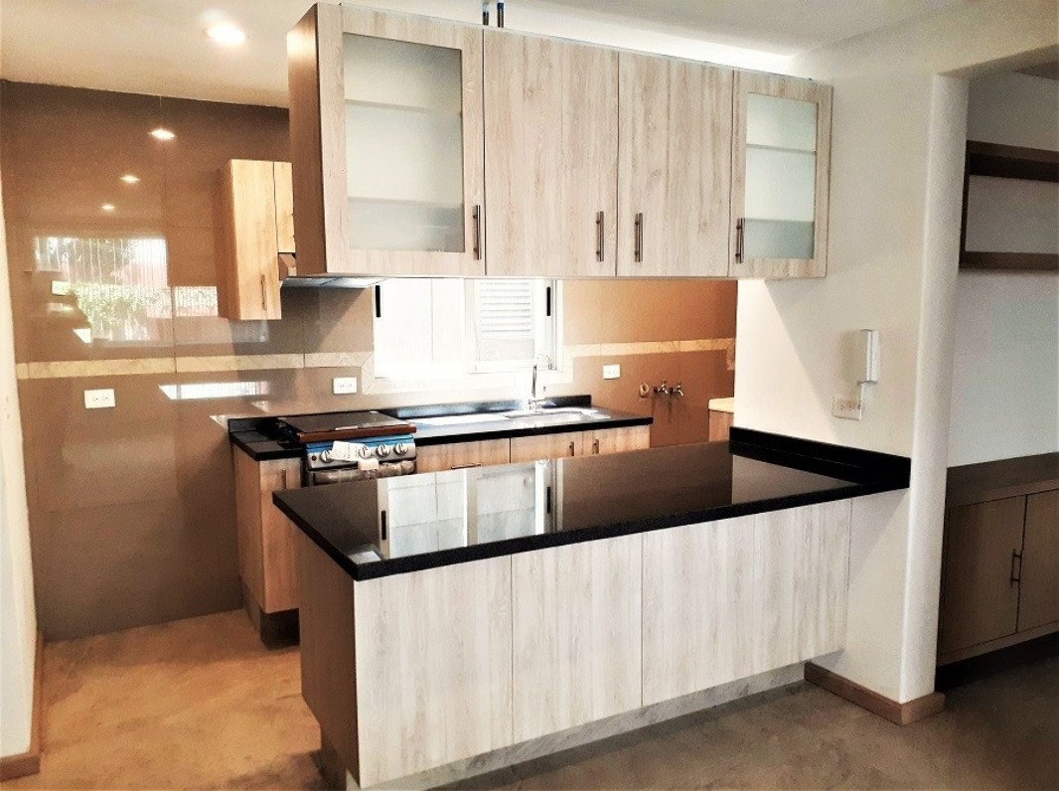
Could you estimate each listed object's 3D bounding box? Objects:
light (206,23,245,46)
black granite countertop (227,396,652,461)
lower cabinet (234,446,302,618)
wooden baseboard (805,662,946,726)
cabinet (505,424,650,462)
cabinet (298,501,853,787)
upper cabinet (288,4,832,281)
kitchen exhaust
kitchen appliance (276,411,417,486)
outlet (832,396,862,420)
[{"bbox_3d":[-1.070,-1.275,2.923,0.150,0.030,0.150,-4,7,-29],"label":"light"},{"bbox_3d":[-0.391,0.136,4.251,2.085,0.101,0.625,-4,7,-29],"label":"black granite countertop"},{"bbox_3d":[-1.217,0.584,3.861,0.179,0.696,0.585,-4,7,-29],"label":"lower cabinet"},{"bbox_3d":[1.334,1.127,3.215,0.240,0.069,0.450,-4,7,-29],"label":"wooden baseboard"},{"bbox_3d":[0.144,0.496,4.607,0.855,0.696,0.590,-4,7,-29],"label":"cabinet"},{"bbox_3d":[0.219,0.659,2.943,1.900,0.671,0.628,-4,7,-29],"label":"cabinet"},{"bbox_3d":[0.216,-0.739,2.748,1.908,0.697,0.317,-4,7,-29],"label":"upper cabinet"},{"bbox_3d":[-0.939,-0.592,3.939,0.530,0.137,0.510,-4,7,-29],"label":"kitchen exhaust"},{"bbox_3d":[-0.882,0.603,3.983,0.518,0.960,0.640,-4,7,-29],"label":"kitchen appliance"},{"bbox_3d":[1.179,0.044,3.087,0.012,0.082,0.124,-4,7,-29],"label":"outlet"}]

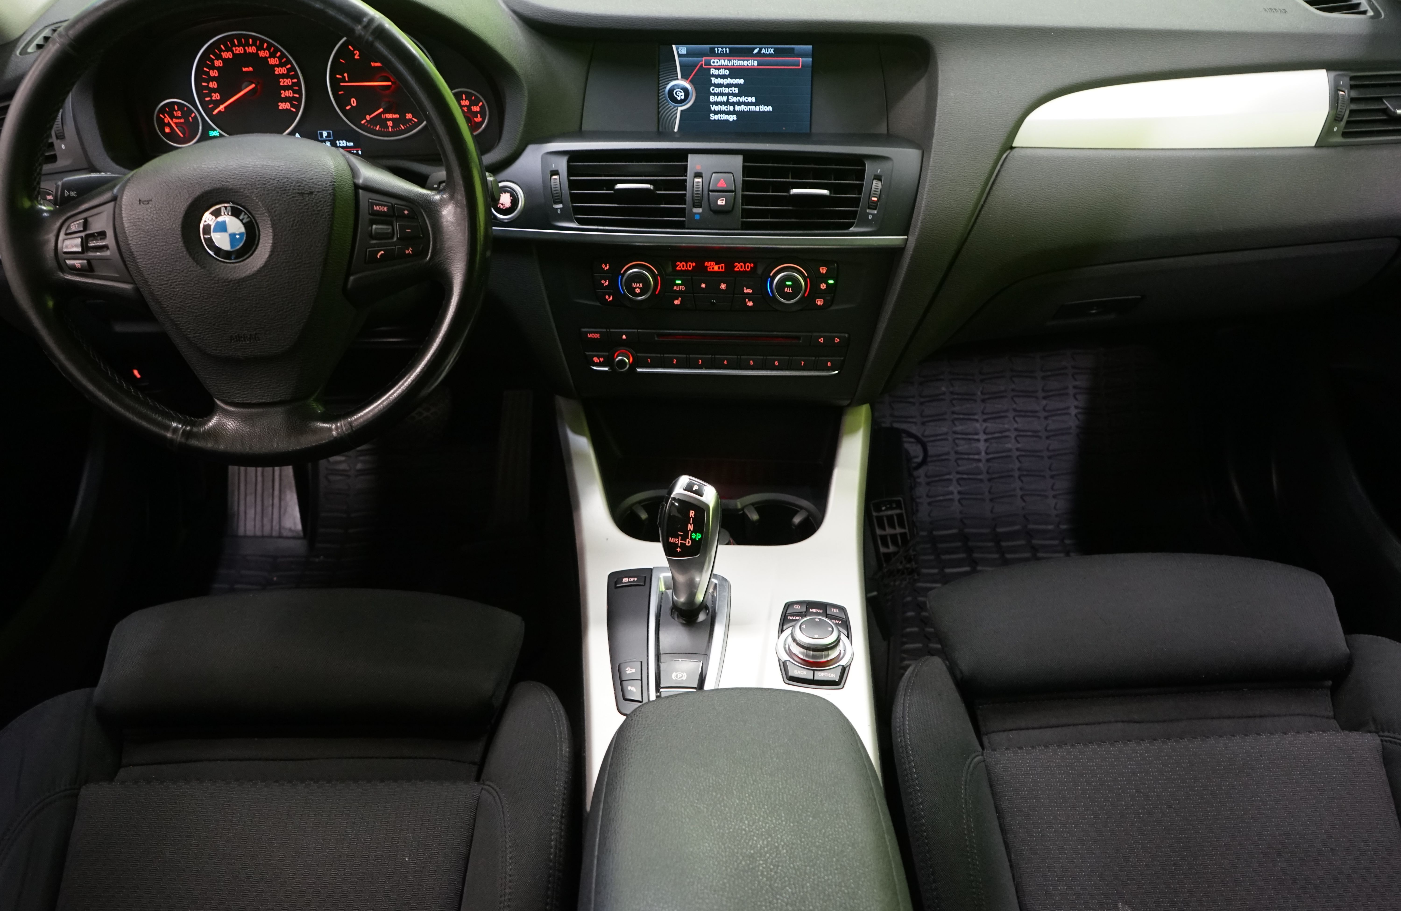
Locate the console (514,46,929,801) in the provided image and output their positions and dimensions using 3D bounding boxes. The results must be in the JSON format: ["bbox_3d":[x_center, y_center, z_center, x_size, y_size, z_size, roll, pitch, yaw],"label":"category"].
[{"bbox_3d":[0.019,-0.051,1.023,0.340,0.450,0.550,-2,34,-2],"label":"console"}]

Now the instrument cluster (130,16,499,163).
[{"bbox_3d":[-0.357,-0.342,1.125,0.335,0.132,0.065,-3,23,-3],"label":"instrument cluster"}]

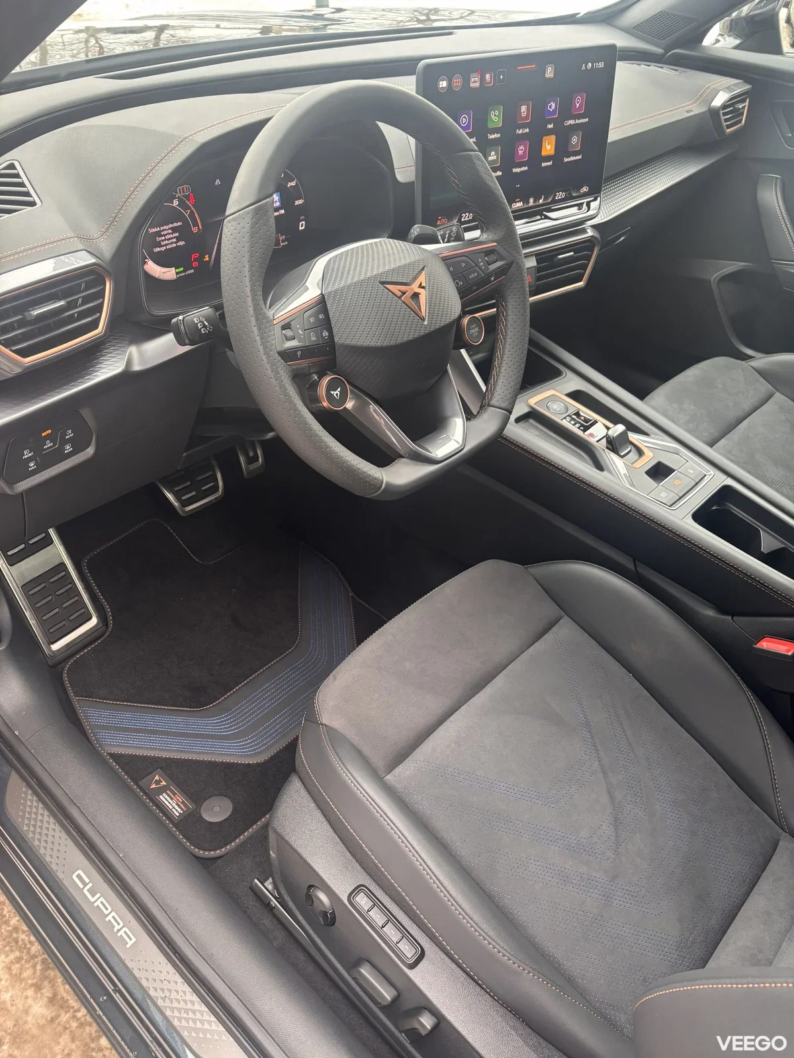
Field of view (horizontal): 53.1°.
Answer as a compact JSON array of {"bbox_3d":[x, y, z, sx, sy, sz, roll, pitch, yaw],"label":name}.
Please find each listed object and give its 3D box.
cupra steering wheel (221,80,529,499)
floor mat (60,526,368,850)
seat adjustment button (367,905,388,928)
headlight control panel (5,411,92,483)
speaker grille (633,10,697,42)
[{"bbox_3d":[-0.018,-0.217,0.751,0.092,0.356,0.368,7,32,47],"label":"cupra steering wheel"},{"bbox_3d":[-0.303,0.163,1.287,0.610,0.030,0.485,31,47,31],"label":"floor mat"},{"bbox_3d":[-0.019,0.367,0.751,0.018,0.006,0.011,39,51,23],"label":"seat adjustment button"},{"bbox_3d":[-0.348,-0.082,0.789,0.014,0.048,0.097,21,41,36],"label":"headlight control panel"},{"bbox_3d":[0.467,-0.881,1.397,0.083,0.012,0.068,-39,61,-15],"label":"speaker grille"}]

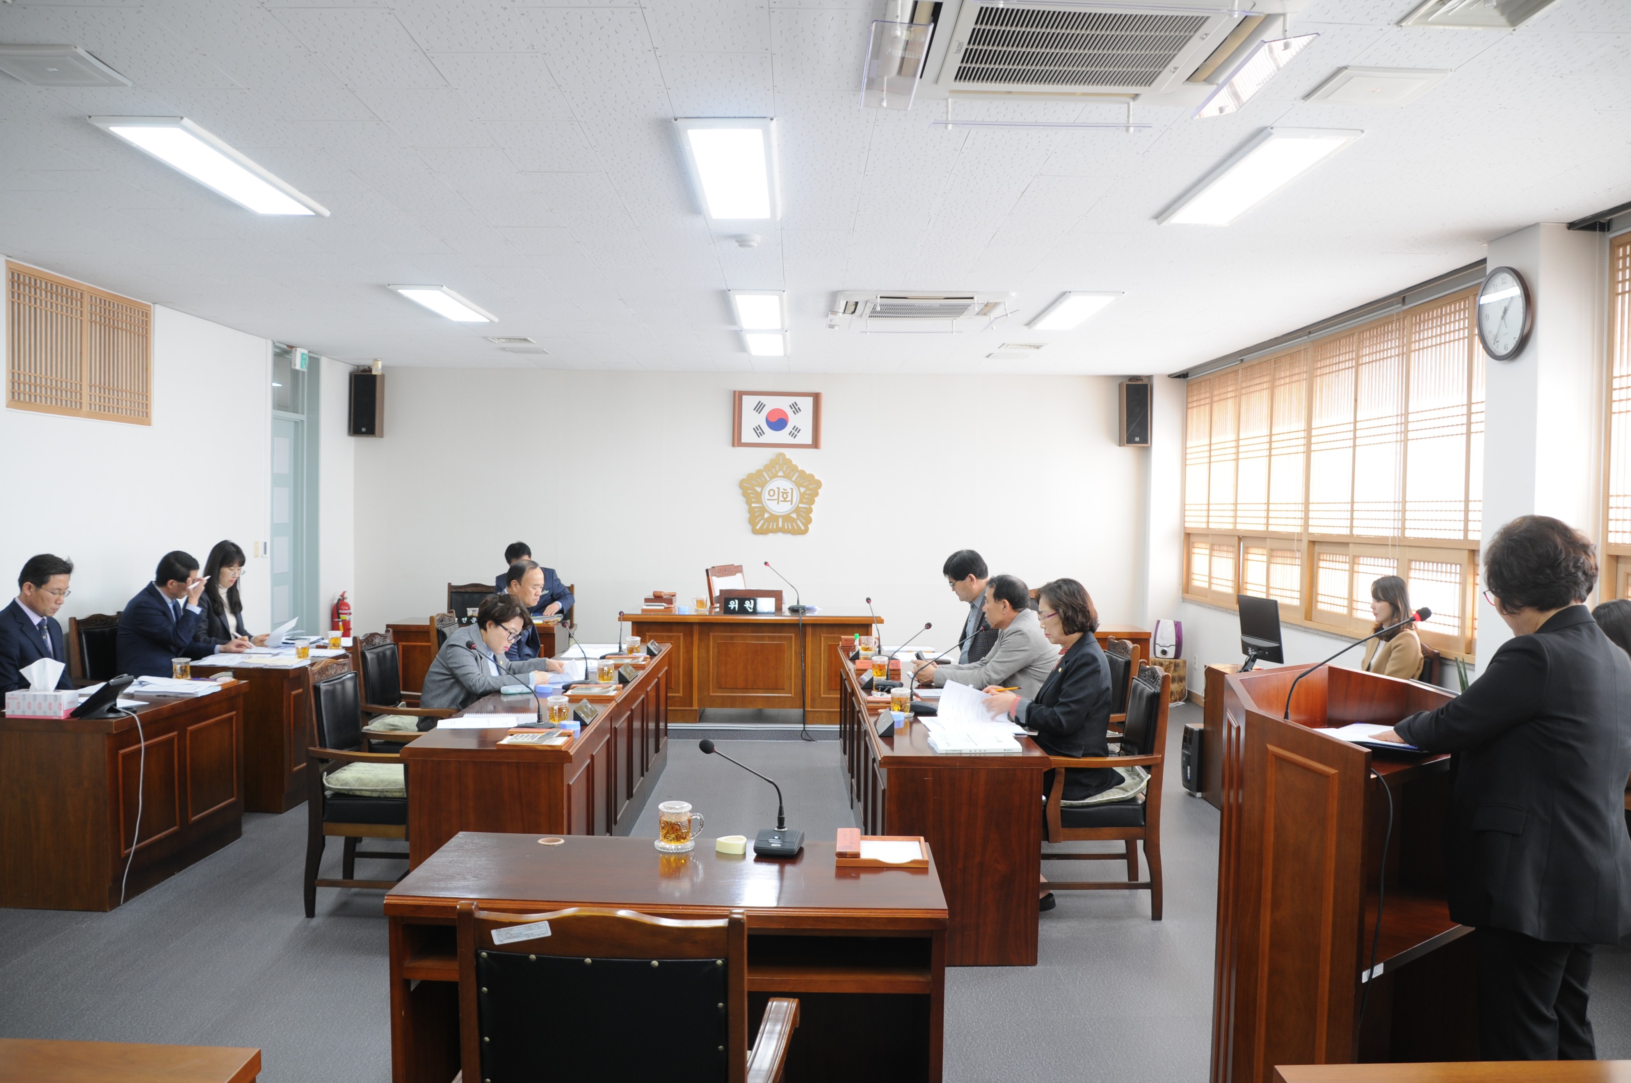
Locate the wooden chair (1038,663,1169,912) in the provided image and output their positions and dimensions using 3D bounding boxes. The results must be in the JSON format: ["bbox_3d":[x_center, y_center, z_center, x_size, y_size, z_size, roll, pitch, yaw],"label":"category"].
[{"bbox_3d":[1.052,0.971,4.952,0.600,0.955,0.560,1,1,3],"label":"wooden chair"}]

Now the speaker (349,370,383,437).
[{"bbox_3d":[-3.729,-1.141,10.124,0.235,0.525,0.210,1,1,-4],"label":"speaker"}]

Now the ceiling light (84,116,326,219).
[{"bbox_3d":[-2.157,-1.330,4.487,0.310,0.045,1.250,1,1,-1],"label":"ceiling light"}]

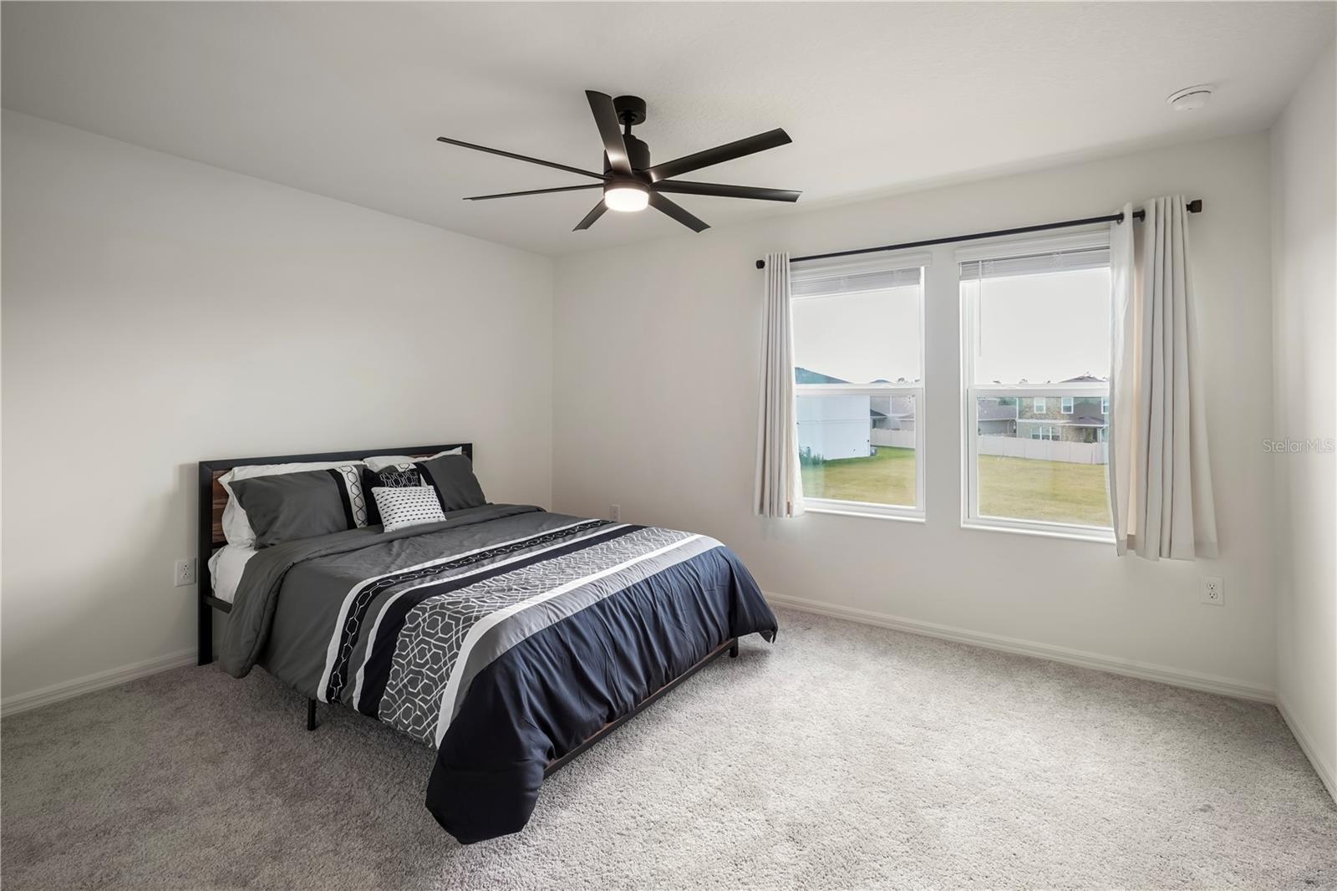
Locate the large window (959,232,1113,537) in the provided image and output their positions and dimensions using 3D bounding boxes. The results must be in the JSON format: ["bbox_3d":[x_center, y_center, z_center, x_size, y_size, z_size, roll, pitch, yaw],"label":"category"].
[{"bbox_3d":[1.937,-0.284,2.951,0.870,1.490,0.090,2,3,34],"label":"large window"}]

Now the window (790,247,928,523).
[{"bbox_3d":[1.063,-0.338,3.546,0.875,1.490,0.090,2,3,34],"label":"window"}]

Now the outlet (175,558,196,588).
[{"bbox_3d":[-2.326,0.617,2.866,0.012,0.124,0.076,2,3,34],"label":"outlet"}]

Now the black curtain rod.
[{"bbox_3d":[1.445,-1.091,3.185,2.128,0.060,0.095,2,3,34],"label":"black curtain rod"}]

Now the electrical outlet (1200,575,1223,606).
[{"bbox_3d":[2.388,0.641,2.606,0.073,0.122,0.012,2,3,34],"label":"electrical outlet"}]

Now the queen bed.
[{"bbox_3d":[-0.920,0.574,2.888,2.250,0.965,1.670,2,3,34],"label":"queen bed"}]

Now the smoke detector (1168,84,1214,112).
[{"bbox_3d":[1.951,-1.297,2.222,0.134,0.040,0.134,2,3,34],"label":"smoke detector"}]

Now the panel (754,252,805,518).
[{"bbox_3d":[0.689,-0.368,3.680,0.325,1.645,0.130,2,3,34],"label":"panel"}]

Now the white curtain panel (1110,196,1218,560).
[{"bbox_3d":[2.196,-0.292,2.642,0.365,1.610,0.130,2,3,34],"label":"white curtain panel"}]

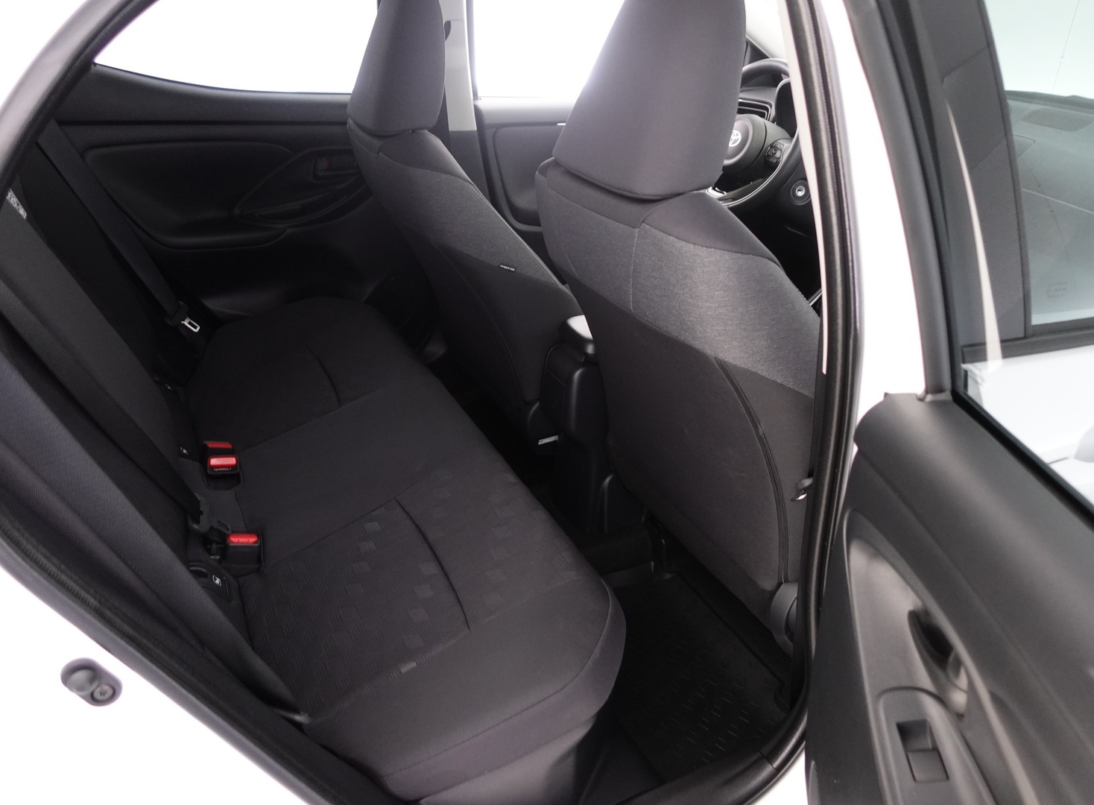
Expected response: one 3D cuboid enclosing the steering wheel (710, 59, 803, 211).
[{"bbox_3d":[0.477,-0.629,1.914,0.112,0.370,0.370,14,19,-36],"label":"steering wheel"}]

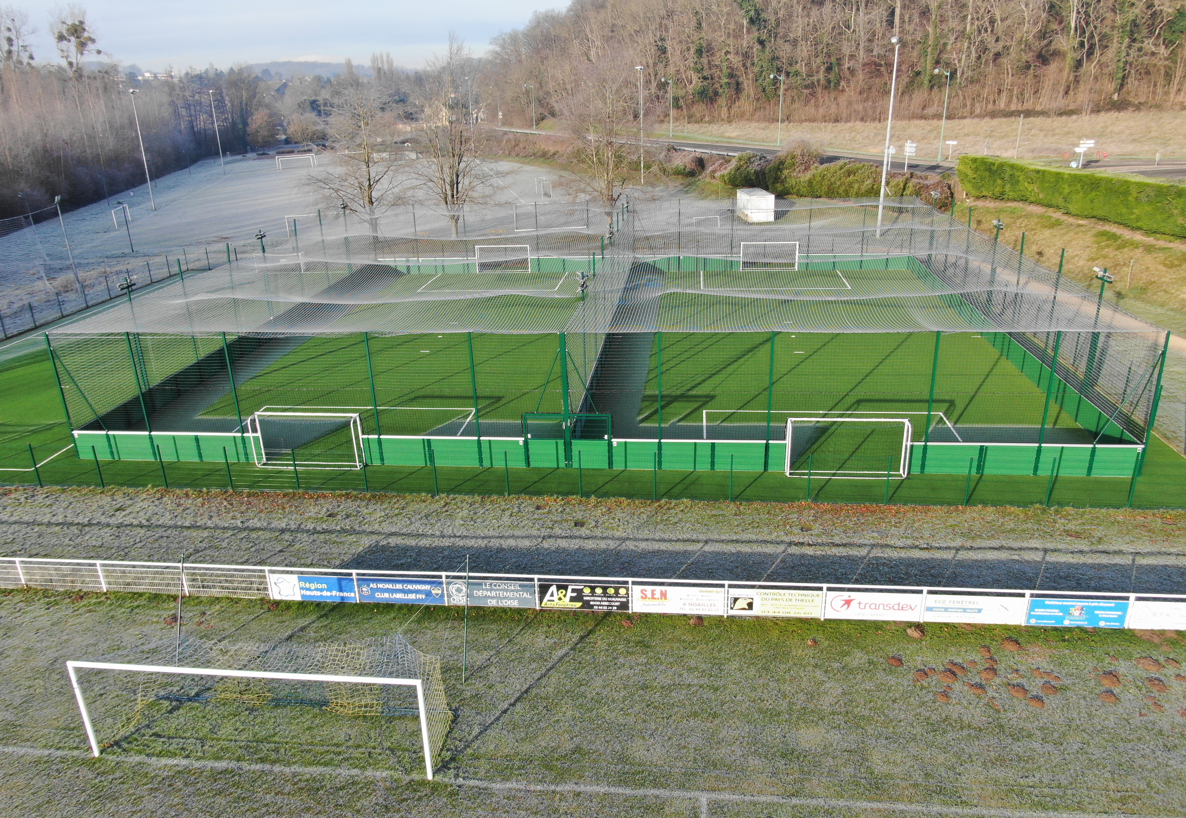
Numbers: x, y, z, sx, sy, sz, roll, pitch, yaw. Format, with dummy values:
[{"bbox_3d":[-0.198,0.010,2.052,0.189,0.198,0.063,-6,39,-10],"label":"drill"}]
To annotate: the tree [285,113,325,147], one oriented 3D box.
[{"bbox_3d":[-72.261,-69.293,205.094,9.600,8.900,9.600,1,22,7],"label":"tree"}]

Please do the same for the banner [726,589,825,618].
[{"bbox_3d":[4.768,5.117,21.674,2.470,0.820,0.050,1,21,6],"label":"banner"}]

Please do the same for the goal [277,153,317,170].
[{"bbox_3d":[-58.675,-49.178,162.937,7.500,2.480,1.800,-8,22,-15],"label":"goal"}]

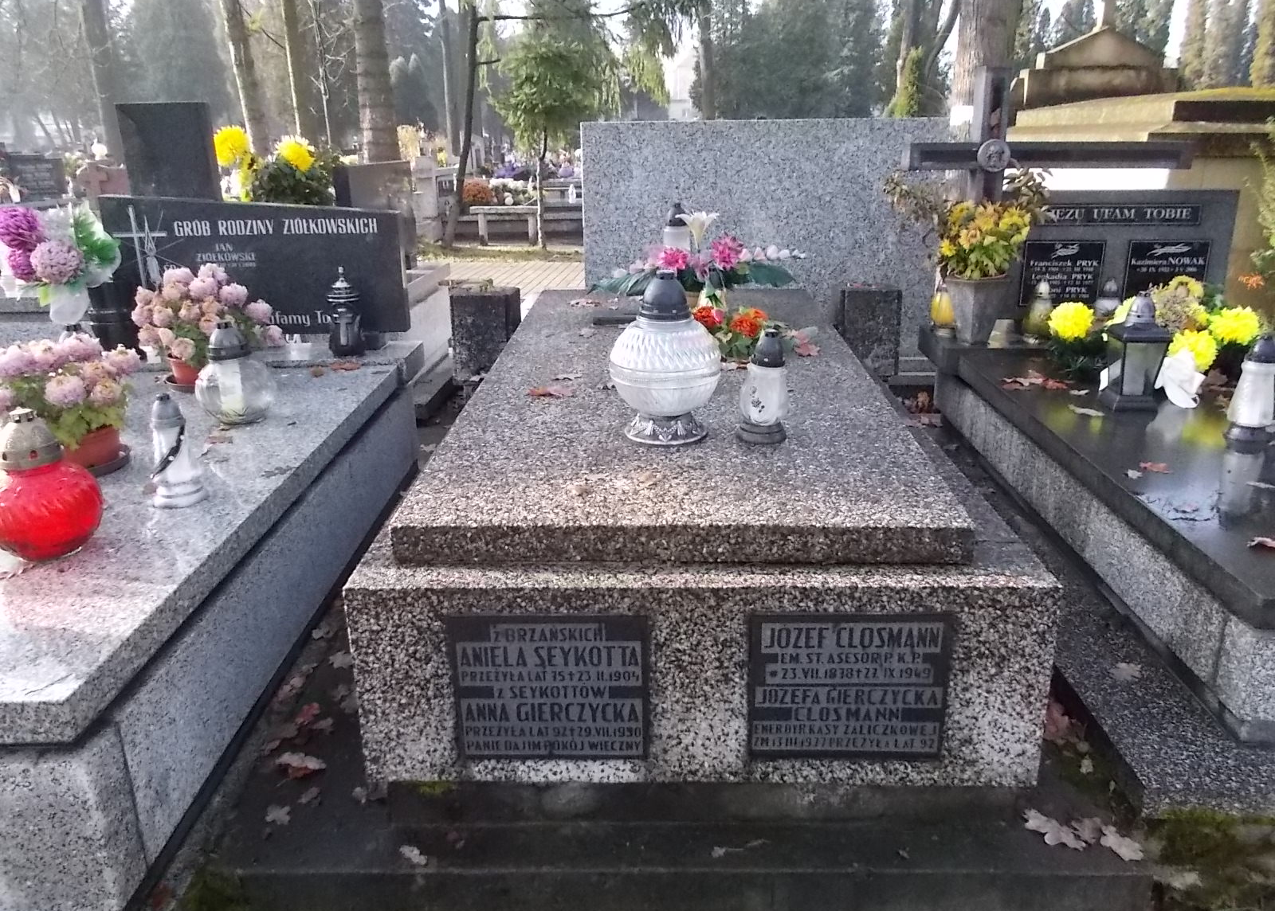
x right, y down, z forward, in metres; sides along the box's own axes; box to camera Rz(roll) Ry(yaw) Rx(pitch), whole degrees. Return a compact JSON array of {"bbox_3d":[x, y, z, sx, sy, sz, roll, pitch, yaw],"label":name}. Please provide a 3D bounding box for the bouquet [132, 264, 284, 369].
[{"bbox_3d":[-1.221,-0.389,2.720,0.400,0.280,0.360,0,19,2],"label":"bouquet"}]

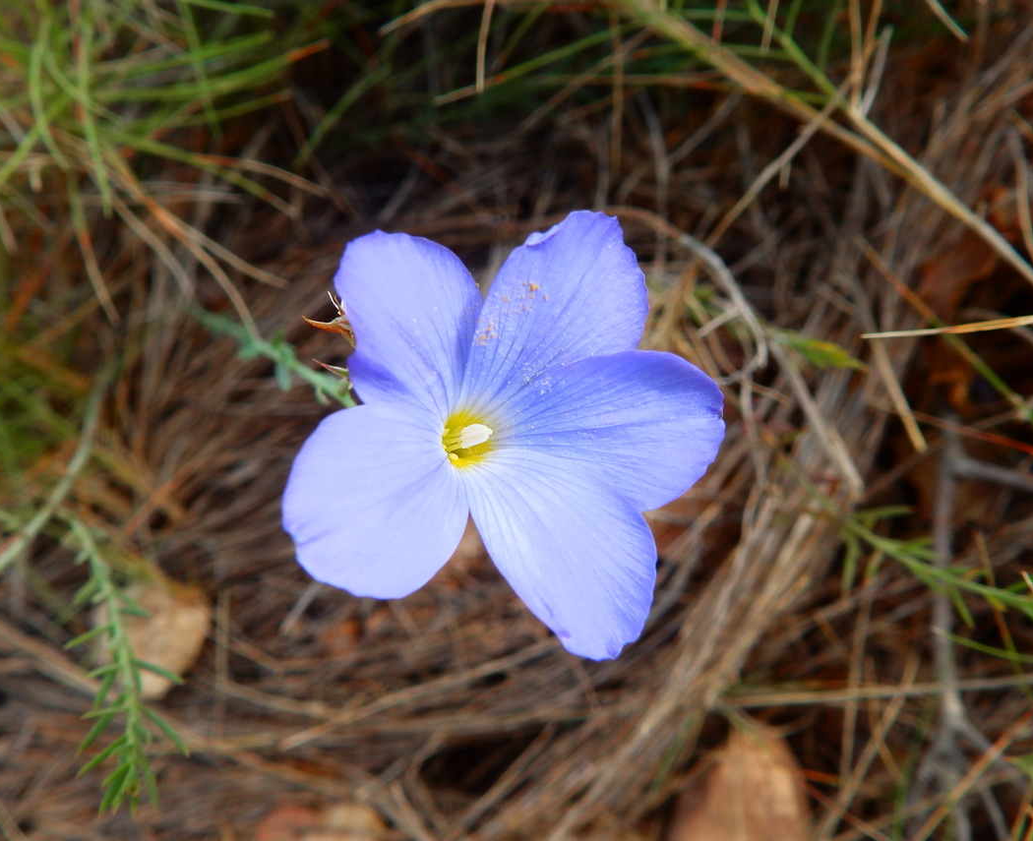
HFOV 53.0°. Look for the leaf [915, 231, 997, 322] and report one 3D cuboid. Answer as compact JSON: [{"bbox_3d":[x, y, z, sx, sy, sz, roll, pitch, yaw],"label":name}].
[{"bbox_3d":[0.110,-0.036,0.260,0.017,0.007,0.028,38,71,16],"label":"leaf"}]

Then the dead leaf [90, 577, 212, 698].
[{"bbox_3d":[-0.083,0.049,0.235,0.027,0.006,0.030,3,65,1],"label":"dead leaf"}]

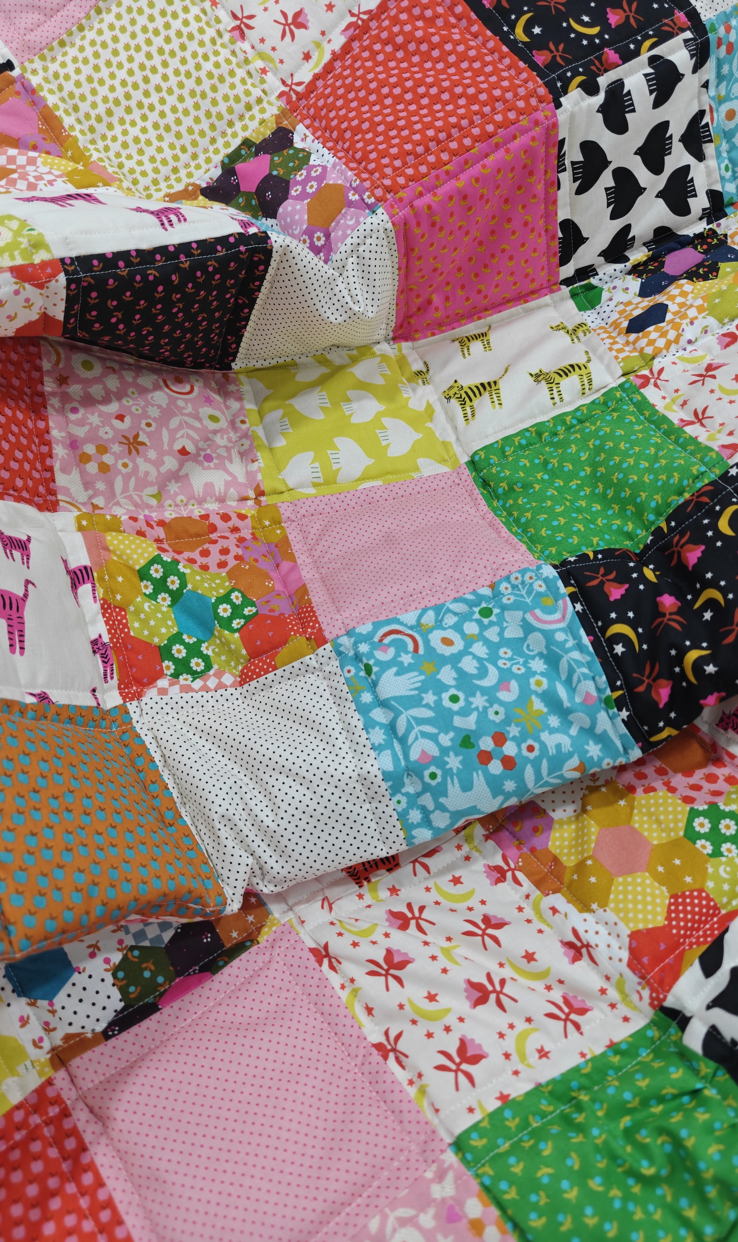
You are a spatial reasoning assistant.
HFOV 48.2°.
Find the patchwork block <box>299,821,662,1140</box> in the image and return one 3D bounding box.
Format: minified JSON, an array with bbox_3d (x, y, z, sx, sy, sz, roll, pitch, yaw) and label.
[{"bbox_3d":[0.047,0.170,0.413,0.130,0.028,0.130,-25,51,-29],"label":"patchwork block"}]

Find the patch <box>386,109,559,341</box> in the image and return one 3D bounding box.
[{"bbox_3d":[0.075,-0.265,0.583,0.132,0.130,0.030,-22,51,-5],"label":"patch"}]

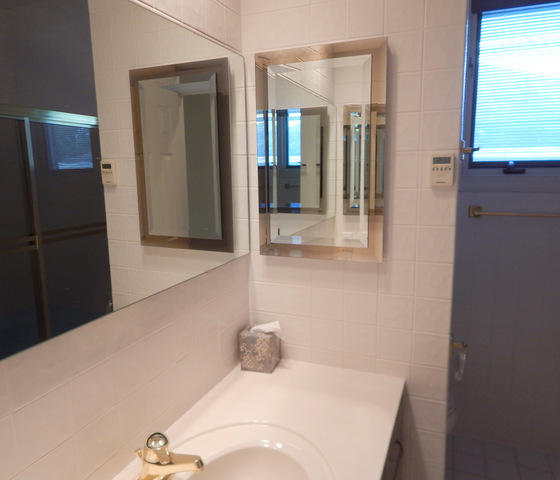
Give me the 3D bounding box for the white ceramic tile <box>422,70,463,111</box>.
[{"bbox_3d":[0.454,-0.418,1.134,0.105,0.108,0.010,3,10,22],"label":"white ceramic tile"}]

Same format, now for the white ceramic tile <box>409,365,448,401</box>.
[{"bbox_3d":[0.468,0.446,1.272,0.105,0.108,0.008,3,10,22],"label":"white ceramic tile"}]

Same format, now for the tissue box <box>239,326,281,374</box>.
[{"bbox_3d":[-0.064,0.372,1.400,0.109,0.123,0.106,2,10,17],"label":"tissue box"}]

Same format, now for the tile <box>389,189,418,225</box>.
[{"bbox_3d":[0.359,-0.098,1.226,0.108,0.108,0.010,3,10,22],"label":"tile"}]

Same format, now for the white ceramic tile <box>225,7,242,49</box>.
[{"bbox_3d":[-0.147,-0.654,1.276,0.008,0.108,0.108,3,10,22],"label":"white ceramic tile"}]

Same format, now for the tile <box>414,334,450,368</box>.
[{"bbox_3d":[0.466,0.338,1.255,0.105,0.108,0.008,3,10,22],"label":"tile"}]

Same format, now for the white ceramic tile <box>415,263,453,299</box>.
[{"bbox_3d":[0.456,0.120,1.213,0.100,0.106,0.010,3,10,23],"label":"white ceramic tile"}]

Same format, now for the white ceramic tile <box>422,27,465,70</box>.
[{"bbox_3d":[0.444,-0.521,1.108,0.100,0.106,0.010,3,10,23],"label":"white ceramic tile"}]

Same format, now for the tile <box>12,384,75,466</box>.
[{"bbox_3d":[-0.419,0.326,0.723,0.010,0.106,0.107,3,10,23],"label":"tile"}]

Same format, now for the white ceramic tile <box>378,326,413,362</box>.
[{"bbox_3d":[0.366,0.333,1.295,0.108,0.108,0.008,3,10,22],"label":"white ceramic tile"}]

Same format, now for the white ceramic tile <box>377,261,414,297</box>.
[{"bbox_3d":[0.359,0.116,1.253,0.107,0.106,0.010,3,10,23],"label":"white ceramic tile"}]

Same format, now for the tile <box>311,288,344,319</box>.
[{"bbox_3d":[0.160,0.215,1.360,0.108,0.108,0.008,3,10,22],"label":"tile"}]

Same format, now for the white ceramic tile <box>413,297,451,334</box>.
[{"bbox_3d":[0.463,0.230,1.238,0.105,0.108,0.008,3,10,22],"label":"white ceramic tile"}]

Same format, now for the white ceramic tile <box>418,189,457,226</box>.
[{"bbox_3d":[0.460,-0.093,1.186,0.105,0.108,0.010,3,10,22],"label":"white ceramic tile"}]

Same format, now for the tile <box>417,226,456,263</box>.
[{"bbox_3d":[0.461,0.015,1.203,0.105,0.108,0.010,3,10,22],"label":"tile"}]

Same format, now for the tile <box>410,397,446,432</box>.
[{"bbox_3d":[0.463,0.548,1.283,0.100,0.106,0.010,3,10,23],"label":"tile"}]

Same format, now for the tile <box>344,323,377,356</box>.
[{"bbox_3d":[0.264,0.328,1.336,0.108,0.108,0.008,3,10,22],"label":"tile"}]

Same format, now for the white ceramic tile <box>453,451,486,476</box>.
[{"bbox_3d":[0.970,1.151,2.080,0.149,0.010,0.149,3,10,22],"label":"white ceramic tile"}]

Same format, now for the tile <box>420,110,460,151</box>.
[{"bbox_3d":[0.455,-0.311,1.150,0.105,0.108,0.008,3,10,22],"label":"tile"}]

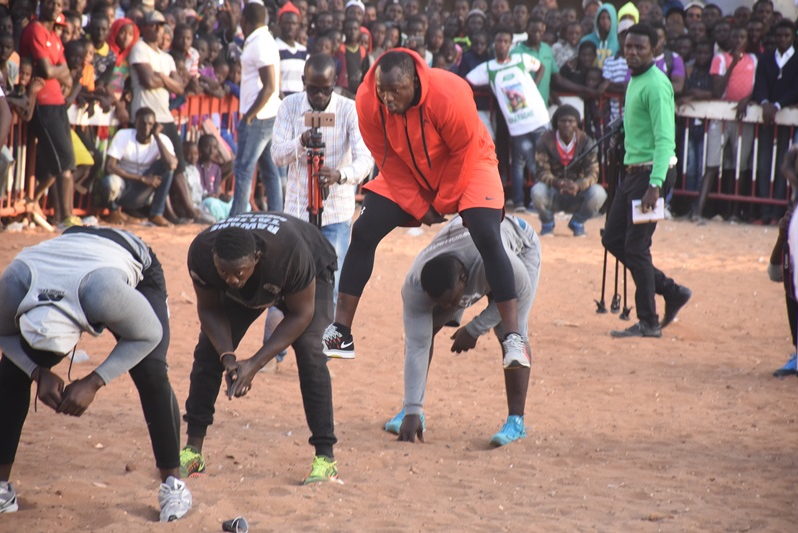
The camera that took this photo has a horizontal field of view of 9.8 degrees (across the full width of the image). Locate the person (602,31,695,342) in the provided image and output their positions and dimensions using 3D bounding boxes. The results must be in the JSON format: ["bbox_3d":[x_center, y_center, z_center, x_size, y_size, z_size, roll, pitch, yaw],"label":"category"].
[{"bbox_3d":[1.379,-0.480,26.000,0.520,1.740,0.480,-2,4,-22],"label":"person"}]

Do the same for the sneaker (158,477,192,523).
[{"bbox_3d":[-0.844,0.880,17.580,0.120,0.145,0.290,0,12,7],"label":"sneaker"}]

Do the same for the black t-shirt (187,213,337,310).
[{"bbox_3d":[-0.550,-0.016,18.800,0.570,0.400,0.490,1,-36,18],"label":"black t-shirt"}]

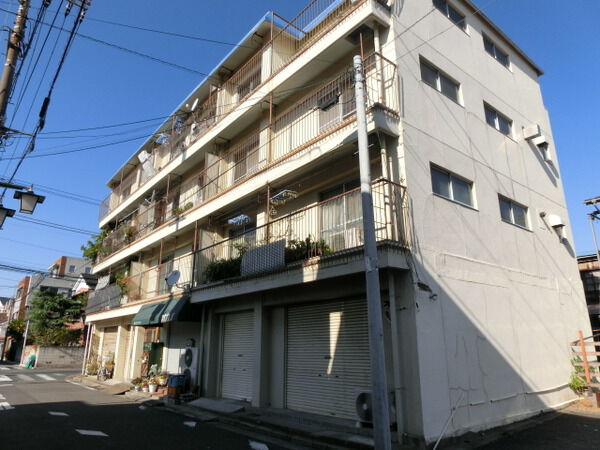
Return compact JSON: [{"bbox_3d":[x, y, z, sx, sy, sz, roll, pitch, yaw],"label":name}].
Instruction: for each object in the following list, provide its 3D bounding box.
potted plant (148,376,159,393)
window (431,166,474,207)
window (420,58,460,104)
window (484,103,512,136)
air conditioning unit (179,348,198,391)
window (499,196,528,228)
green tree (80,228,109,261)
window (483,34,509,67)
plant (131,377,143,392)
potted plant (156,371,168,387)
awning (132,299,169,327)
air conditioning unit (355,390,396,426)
[{"bbox_3d":[-4.918,5.374,14.007,0.330,0.495,0.330,13,-21,-37],"label":"potted plant"},{"bbox_3d":[3.477,-0.834,9.504,1.770,0.705,0.120,13,-21,-37],"label":"window"},{"bbox_3d":[3.337,-3.387,9.882,1.702,0.672,0.120,13,-21,-37],"label":"window"},{"bbox_3d":[5.732,-2.937,12.044,1.755,0.675,0.120,13,-21,-37],"label":"window"},{"bbox_3d":[-3.381,4.621,13.356,0.350,1.301,0.960,13,-21,-37],"label":"air conditioning unit"},{"bbox_3d":[5.578,-0.285,10.847,1.687,0.701,0.120,13,-21,-37],"label":"window"},{"bbox_3d":[-12.487,1.213,25.051,1.200,1.575,1.500,13,-21,-37],"label":"green tree"},{"bbox_3d":[6.167,-5.395,13.142,1.755,0.675,0.120,13,-21,-37],"label":"window"},{"bbox_3d":[-5.458,5.376,14.012,0.330,0.452,0.330,13,-21,-37],"label":"plant"},{"bbox_3d":[-4.797,5.336,14.484,0.390,0.510,0.390,13,-21,-37],"label":"potted plant"},{"bbox_3d":[-5.570,3.317,15.646,0.555,0.780,2.595,13,-21,-37],"label":"awning"},{"bbox_3d":[1.413,3.364,7.577,0.300,0.622,0.900,13,-21,-37],"label":"air conditioning unit"}]

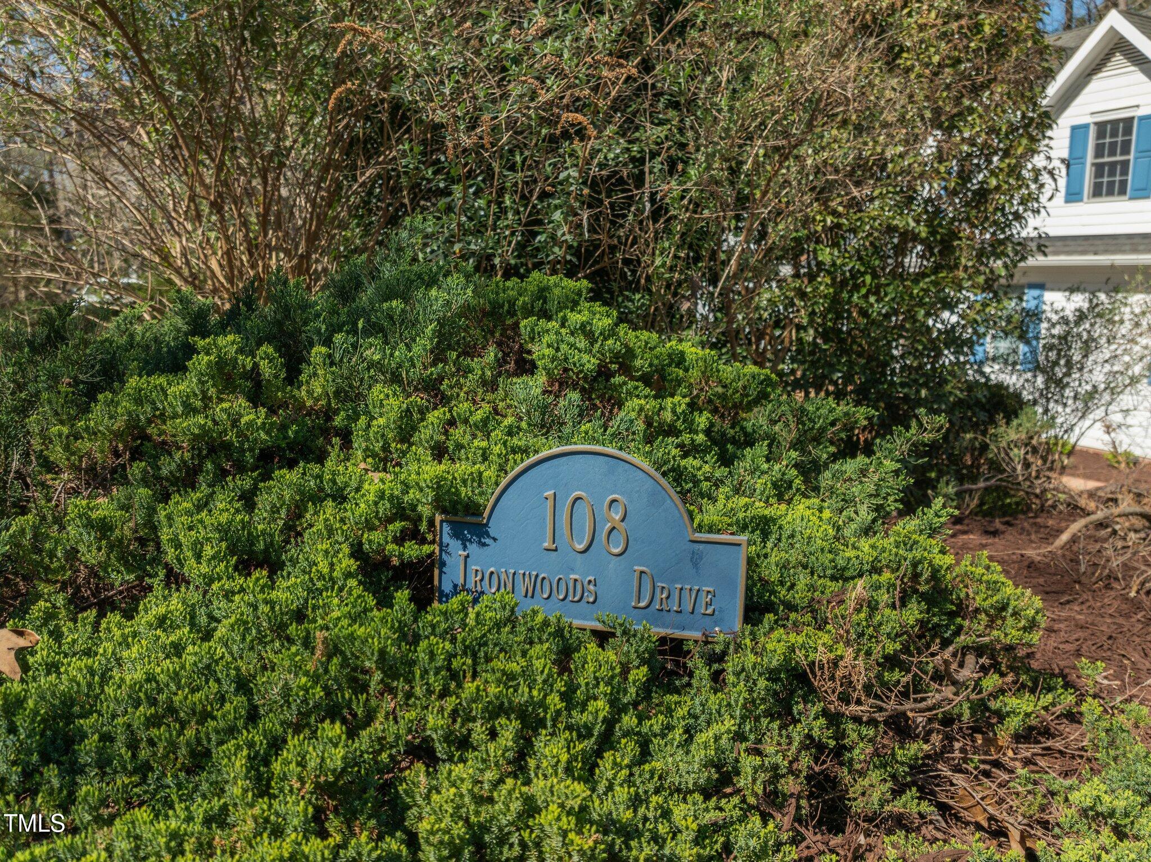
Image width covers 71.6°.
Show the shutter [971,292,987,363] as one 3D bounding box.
[{"bbox_3d":[8.547,-2.268,16.892,0.040,1.710,0.345,-11,16,-29],"label":"shutter"}]

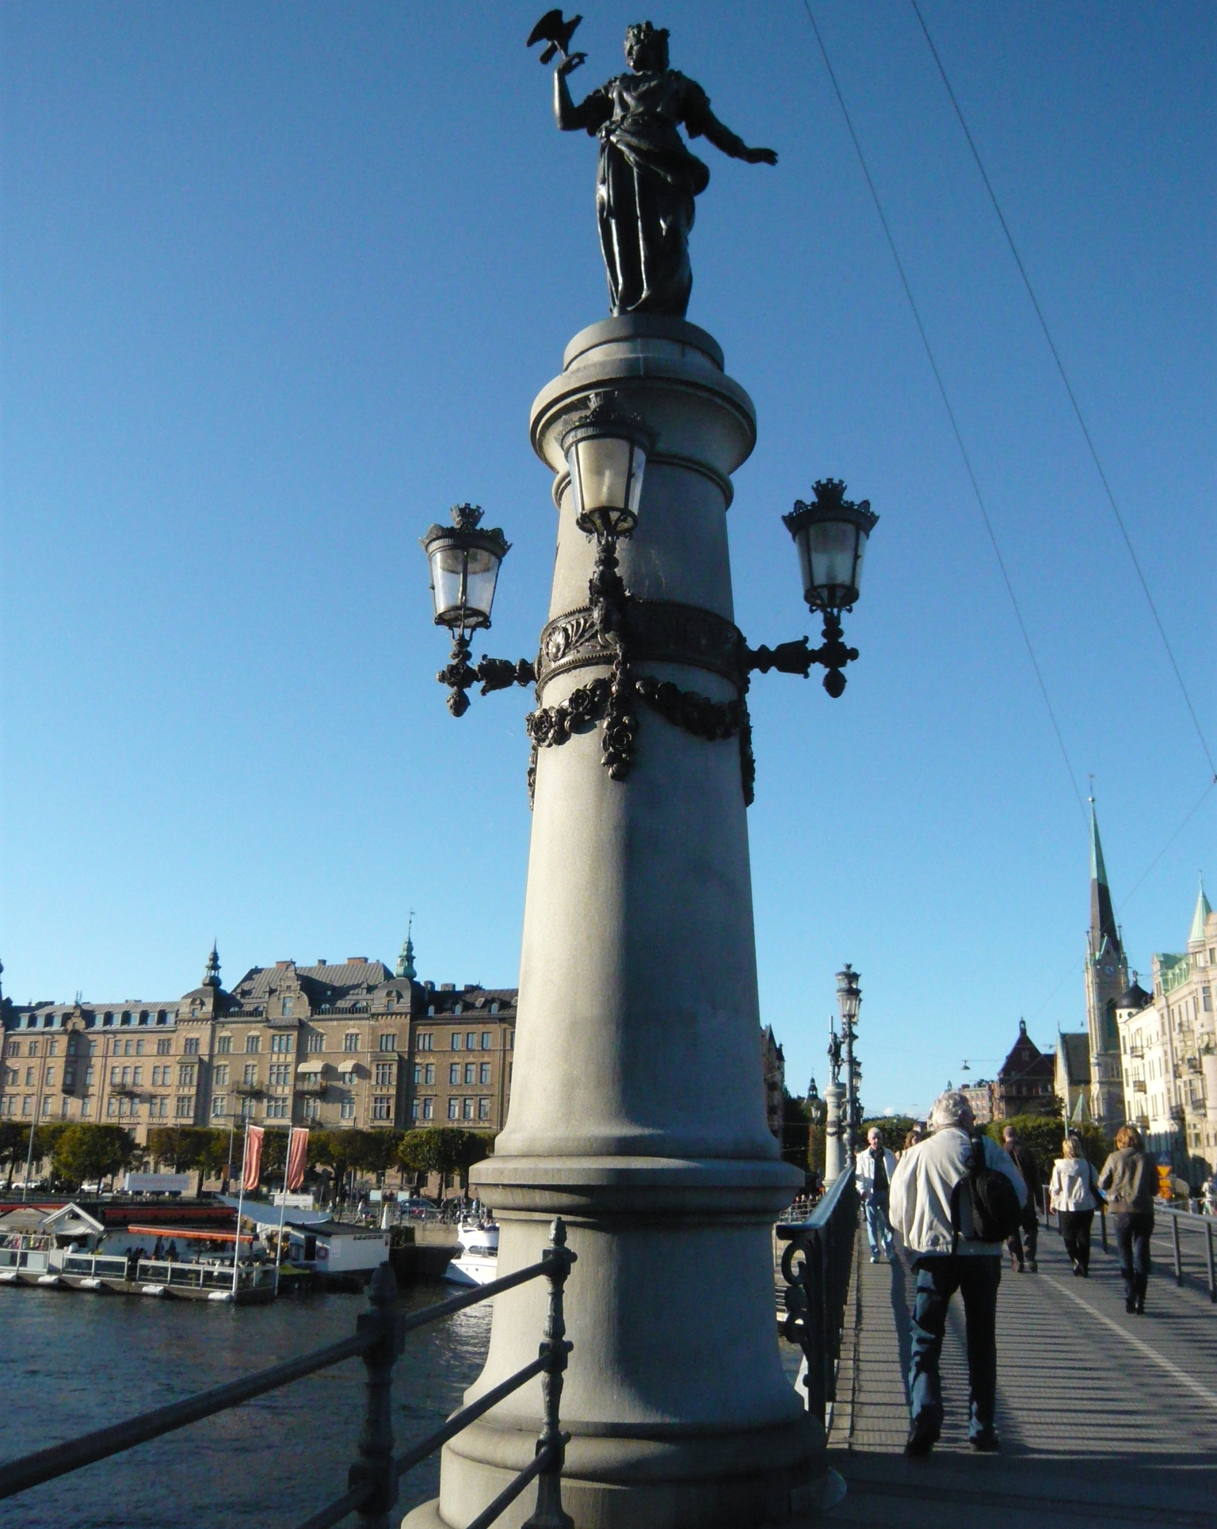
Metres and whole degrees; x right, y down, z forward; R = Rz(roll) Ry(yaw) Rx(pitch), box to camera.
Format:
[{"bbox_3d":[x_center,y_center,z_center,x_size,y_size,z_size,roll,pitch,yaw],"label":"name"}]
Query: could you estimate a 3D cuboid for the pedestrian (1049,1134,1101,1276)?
[{"bbox_3d":[5.750,5.440,16.244,0.520,1.670,0.380,-2,-17,10],"label":"pedestrian"}]

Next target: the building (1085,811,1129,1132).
[{"bbox_3d":[109.082,46.541,287.923,9.000,80.000,9.000,2,-17,-3],"label":"building"}]

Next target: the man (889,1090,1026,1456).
[{"bbox_3d":[1.793,2.586,6.769,0.660,1.755,0.520,-3,-17,11],"label":"man"}]

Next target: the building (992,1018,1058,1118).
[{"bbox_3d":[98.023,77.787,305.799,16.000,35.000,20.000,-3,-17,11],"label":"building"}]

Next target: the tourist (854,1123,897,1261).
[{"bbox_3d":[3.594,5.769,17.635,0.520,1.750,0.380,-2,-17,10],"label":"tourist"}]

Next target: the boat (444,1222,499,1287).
[{"bbox_3d":[-3.369,25.767,68.510,10.000,3.429,3.400,-6,-19,23],"label":"boat"}]

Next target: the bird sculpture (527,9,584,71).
[{"bbox_3d":[-0.337,-4.543,8.171,0.330,0.310,0.290,-2,-17,10],"label":"bird sculpture"}]

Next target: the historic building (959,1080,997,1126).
[{"bbox_3d":[131.672,125.022,466.244,17.000,24.000,15.000,-15,-23,43],"label":"historic building"}]

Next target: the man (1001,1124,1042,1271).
[{"bbox_3d":[5.167,5.415,16.389,0.520,1.760,0.420,-3,-17,11],"label":"man"}]

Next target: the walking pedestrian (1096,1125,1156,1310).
[{"bbox_3d":[4.887,4.279,12.387,0.500,1.690,0.360,-2,-17,10],"label":"walking pedestrian"}]

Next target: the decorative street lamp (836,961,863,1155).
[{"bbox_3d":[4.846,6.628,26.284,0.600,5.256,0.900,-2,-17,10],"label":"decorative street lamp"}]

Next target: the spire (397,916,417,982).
[{"bbox_3d":[-25.856,23.606,169.477,2.600,8.900,2.600,-2,-17,10],"label":"spire"}]

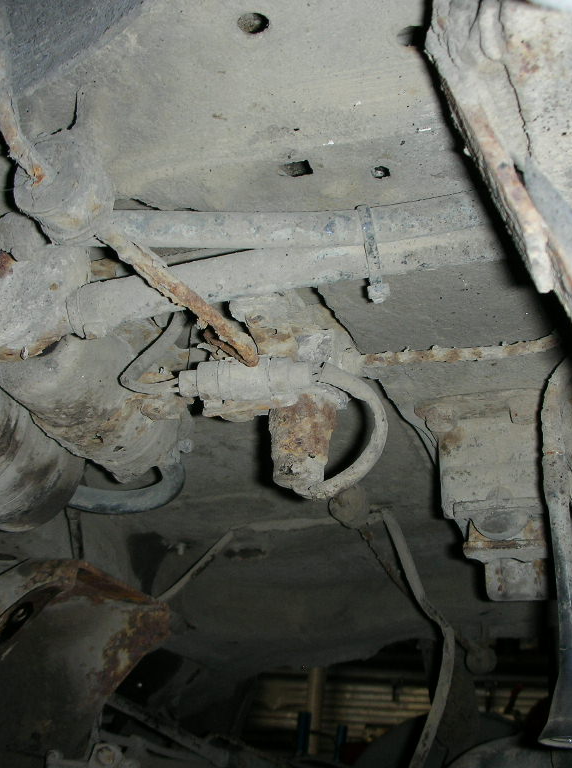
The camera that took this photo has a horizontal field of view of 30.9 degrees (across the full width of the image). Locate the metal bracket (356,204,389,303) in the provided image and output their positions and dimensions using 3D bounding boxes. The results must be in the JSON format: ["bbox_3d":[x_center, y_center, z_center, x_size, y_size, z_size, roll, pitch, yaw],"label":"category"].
[{"bbox_3d":[0.046,-0.070,0.555,0.013,0.052,0.014,-6,-3,7],"label":"metal bracket"}]

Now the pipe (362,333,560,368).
[{"bbox_3d":[0.098,-0.018,0.580,0.112,0.011,0.010,-6,6,-8],"label":"pipe"}]

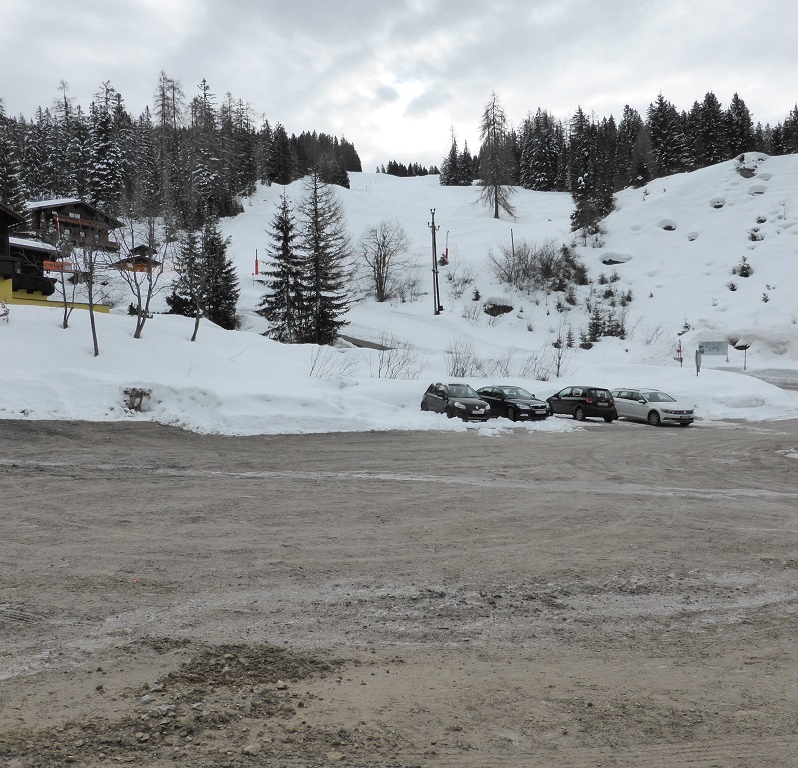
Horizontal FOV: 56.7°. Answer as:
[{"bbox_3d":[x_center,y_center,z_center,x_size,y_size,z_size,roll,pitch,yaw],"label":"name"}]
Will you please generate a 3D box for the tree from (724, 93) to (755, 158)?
[{"bbox_3d":[56.174,-42.481,122.000,5.200,11.300,5.200,-1,0,0],"label":"tree"}]

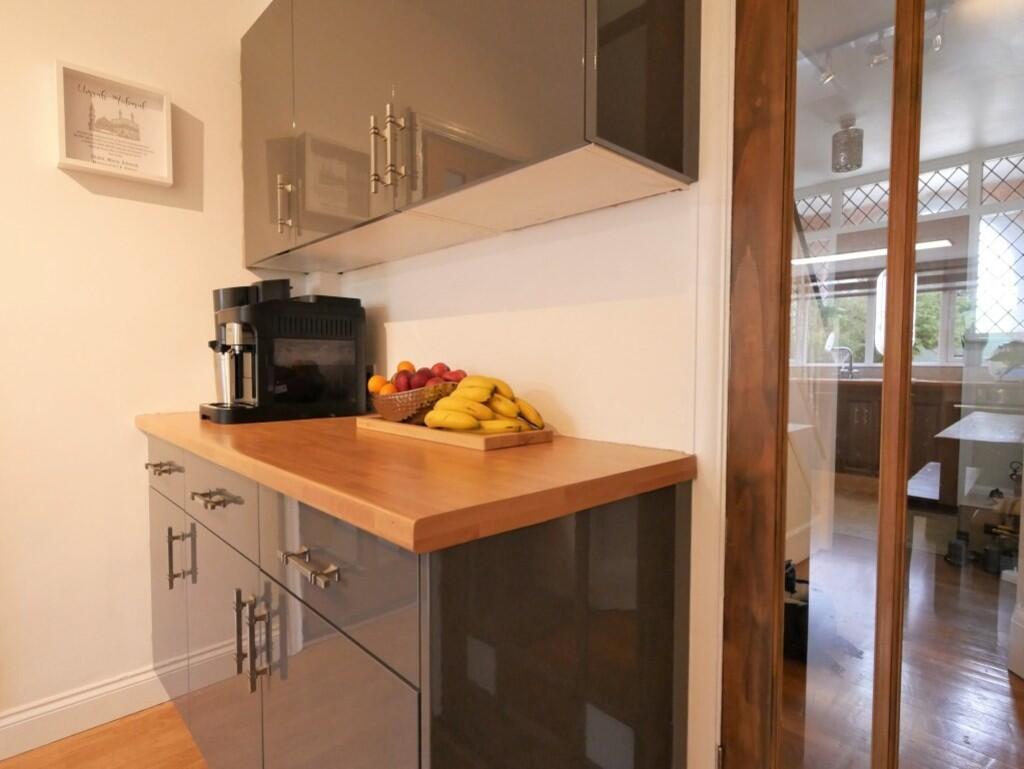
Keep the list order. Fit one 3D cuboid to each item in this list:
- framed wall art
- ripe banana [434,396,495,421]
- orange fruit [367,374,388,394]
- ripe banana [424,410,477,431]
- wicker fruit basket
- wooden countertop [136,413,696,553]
[{"bbox_3d":[-1.149,-0.746,1.548,0.265,0.270,0.055,-2,3,-41],"label":"framed wall art"},{"bbox_3d":[-0.101,0.052,1.127,0.155,0.043,0.045,13,8,27],"label":"ripe banana"},{"bbox_3d":[-0.342,0.000,1.352,0.051,0.050,0.051,-2,3,-44],"label":"orange fruit"},{"bbox_3d":[-0.128,0.077,1.135,0.143,0.042,0.042,1,2,28],"label":"ripe banana"},{"bbox_3d":[-0.234,0.043,1.316,0.205,0.086,0.225,-2,3,-44],"label":"wicker fruit basket"},{"bbox_3d":[-0.407,0.127,1.284,0.590,0.038,1.500,-2,3,-44],"label":"wooden countertop"}]

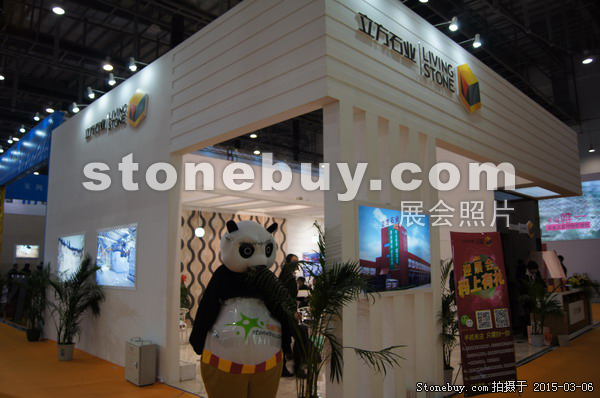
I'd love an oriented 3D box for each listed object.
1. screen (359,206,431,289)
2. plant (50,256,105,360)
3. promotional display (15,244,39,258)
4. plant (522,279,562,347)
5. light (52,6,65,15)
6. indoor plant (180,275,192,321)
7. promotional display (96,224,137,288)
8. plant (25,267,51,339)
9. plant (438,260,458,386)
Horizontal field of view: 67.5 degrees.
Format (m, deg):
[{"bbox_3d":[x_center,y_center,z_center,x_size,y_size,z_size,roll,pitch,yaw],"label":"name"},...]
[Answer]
[{"bbox_3d":[1.041,0.534,4.734,0.060,0.826,1.356,-9,-12,44],"label":"screen"},{"bbox_3d":[-3.935,1.877,7.910,0.880,1.780,0.860,4,-10,-26],"label":"plant"},{"bbox_3d":[-9.715,1.887,16.000,0.080,0.440,0.730,-9,-12,44],"label":"promotional display"},{"bbox_3d":[4.477,2.053,8.296,0.660,1.220,0.640,-5,-10,27],"label":"plant"},{"bbox_3d":[-8.952,-6.988,16.656,0.430,0.200,0.430,-9,-12,44],"label":"light"},{"bbox_3d":[-2.827,2.437,10.950,0.400,1.150,0.400,-9,-12,44],"label":"indoor plant"},{"bbox_3d":[-3.154,1.007,7.663,1.570,1.020,0.060,-9,-12,44],"label":"promotional display"},{"bbox_3d":[-5.900,2.292,10.099,0.550,1.680,0.550,4,-10,-29],"label":"plant"},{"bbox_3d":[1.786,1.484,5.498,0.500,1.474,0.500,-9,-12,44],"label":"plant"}]

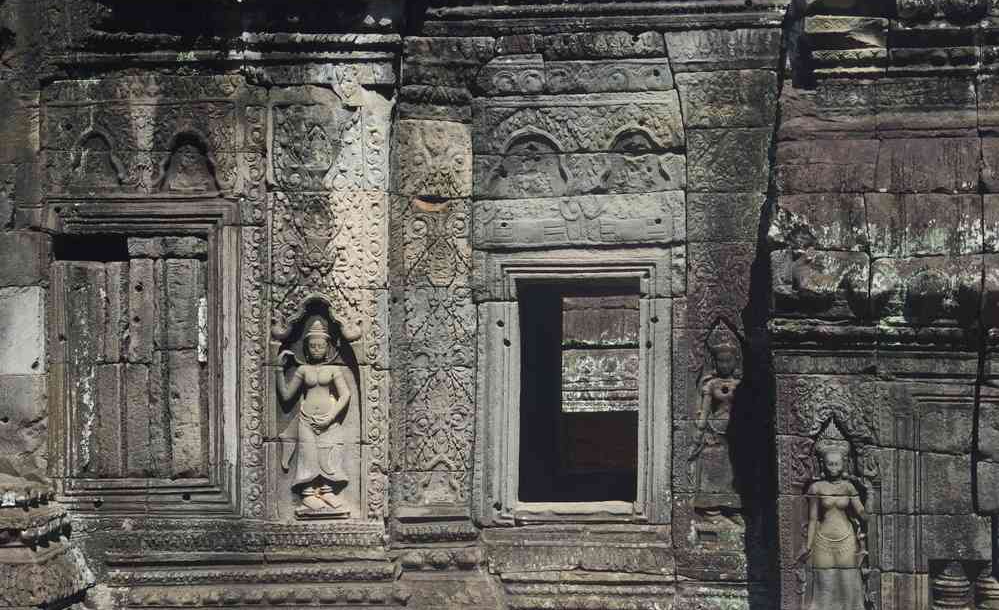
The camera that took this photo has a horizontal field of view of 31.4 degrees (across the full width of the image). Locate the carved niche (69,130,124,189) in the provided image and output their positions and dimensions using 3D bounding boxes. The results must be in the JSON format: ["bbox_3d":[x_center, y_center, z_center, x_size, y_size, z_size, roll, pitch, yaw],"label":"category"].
[{"bbox_3d":[-1.843,-0.662,8.140,0.247,0.274,0.090,0,0,2],"label":"carved niche"}]

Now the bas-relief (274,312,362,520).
[{"bbox_3d":[-0.835,0.468,8.100,0.417,1.025,0.160,0,0,2],"label":"bas-relief"}]

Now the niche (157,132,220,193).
[{"bbox_3d":[-1.422,-0.652,8.120,0.292,0.273,0.090,0,0,2],"label":"niche"}]

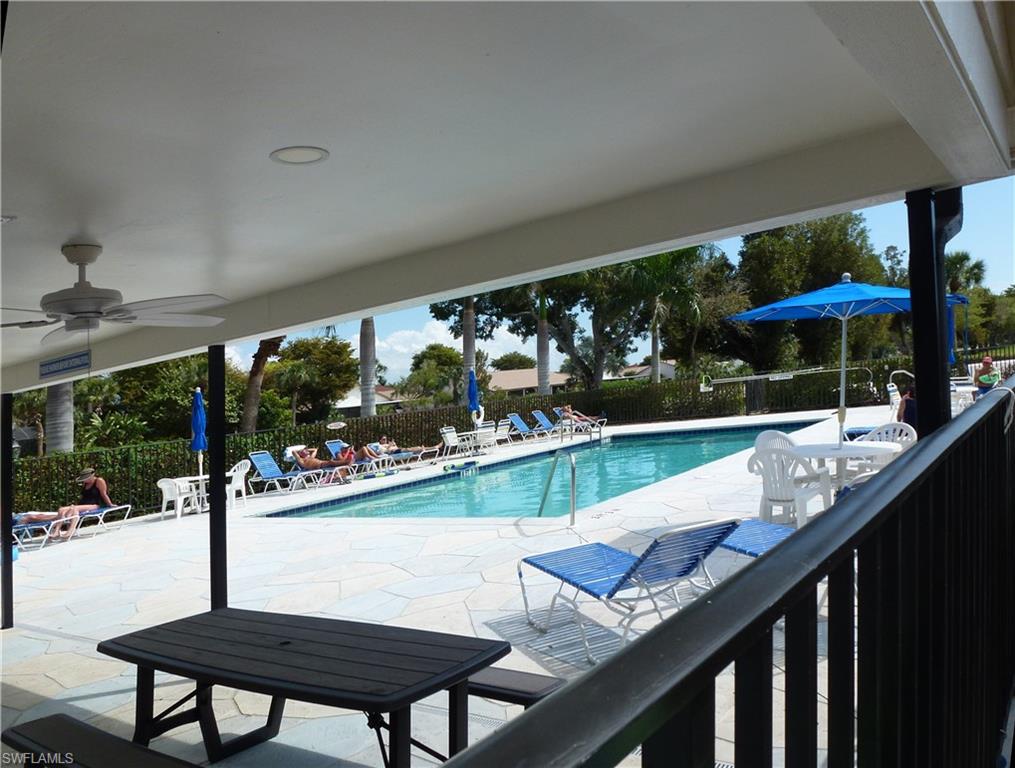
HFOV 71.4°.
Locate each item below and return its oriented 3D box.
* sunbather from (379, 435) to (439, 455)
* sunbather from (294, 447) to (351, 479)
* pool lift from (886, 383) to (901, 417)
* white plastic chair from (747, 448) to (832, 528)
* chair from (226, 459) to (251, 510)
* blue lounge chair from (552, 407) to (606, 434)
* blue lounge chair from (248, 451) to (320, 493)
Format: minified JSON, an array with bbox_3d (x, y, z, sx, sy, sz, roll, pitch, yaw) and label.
[{"bbox_3d":[-2.693,1.690,19.400,1.600,0.600,0.500,-4,-1,27],"label":"sunbather"},{"bbox_3d":[-4.610,1.946,17.500,1.380,0.750,0.580,-4,-1,26],"label":"sunbather"},{"bbox_3d":[9.033,0.456,16.500,0.500,1.000,0.420,-4,-1,-31],"label":"pool lift"},{"bbox_3d":[2.856,1.038,7.150,0.580,0.800,0.580,-3,-2,-30],"label":"white plastic chair"},{"bbox_3d":[-5.512,2.017,14.100,0.620,0.900,0.580,-4,-2,30],"label":"chair"},{"bbox_3d":[2.784,1.450,27.300,1.880,0.880,0.660,-4,-2,28],"label":"blue lounge chair"},{"bbox_3d":[-5.085,2.030,16.100,1.800,0.940,0.650,-5,-2,40],"label":"blue lounge chair"}]

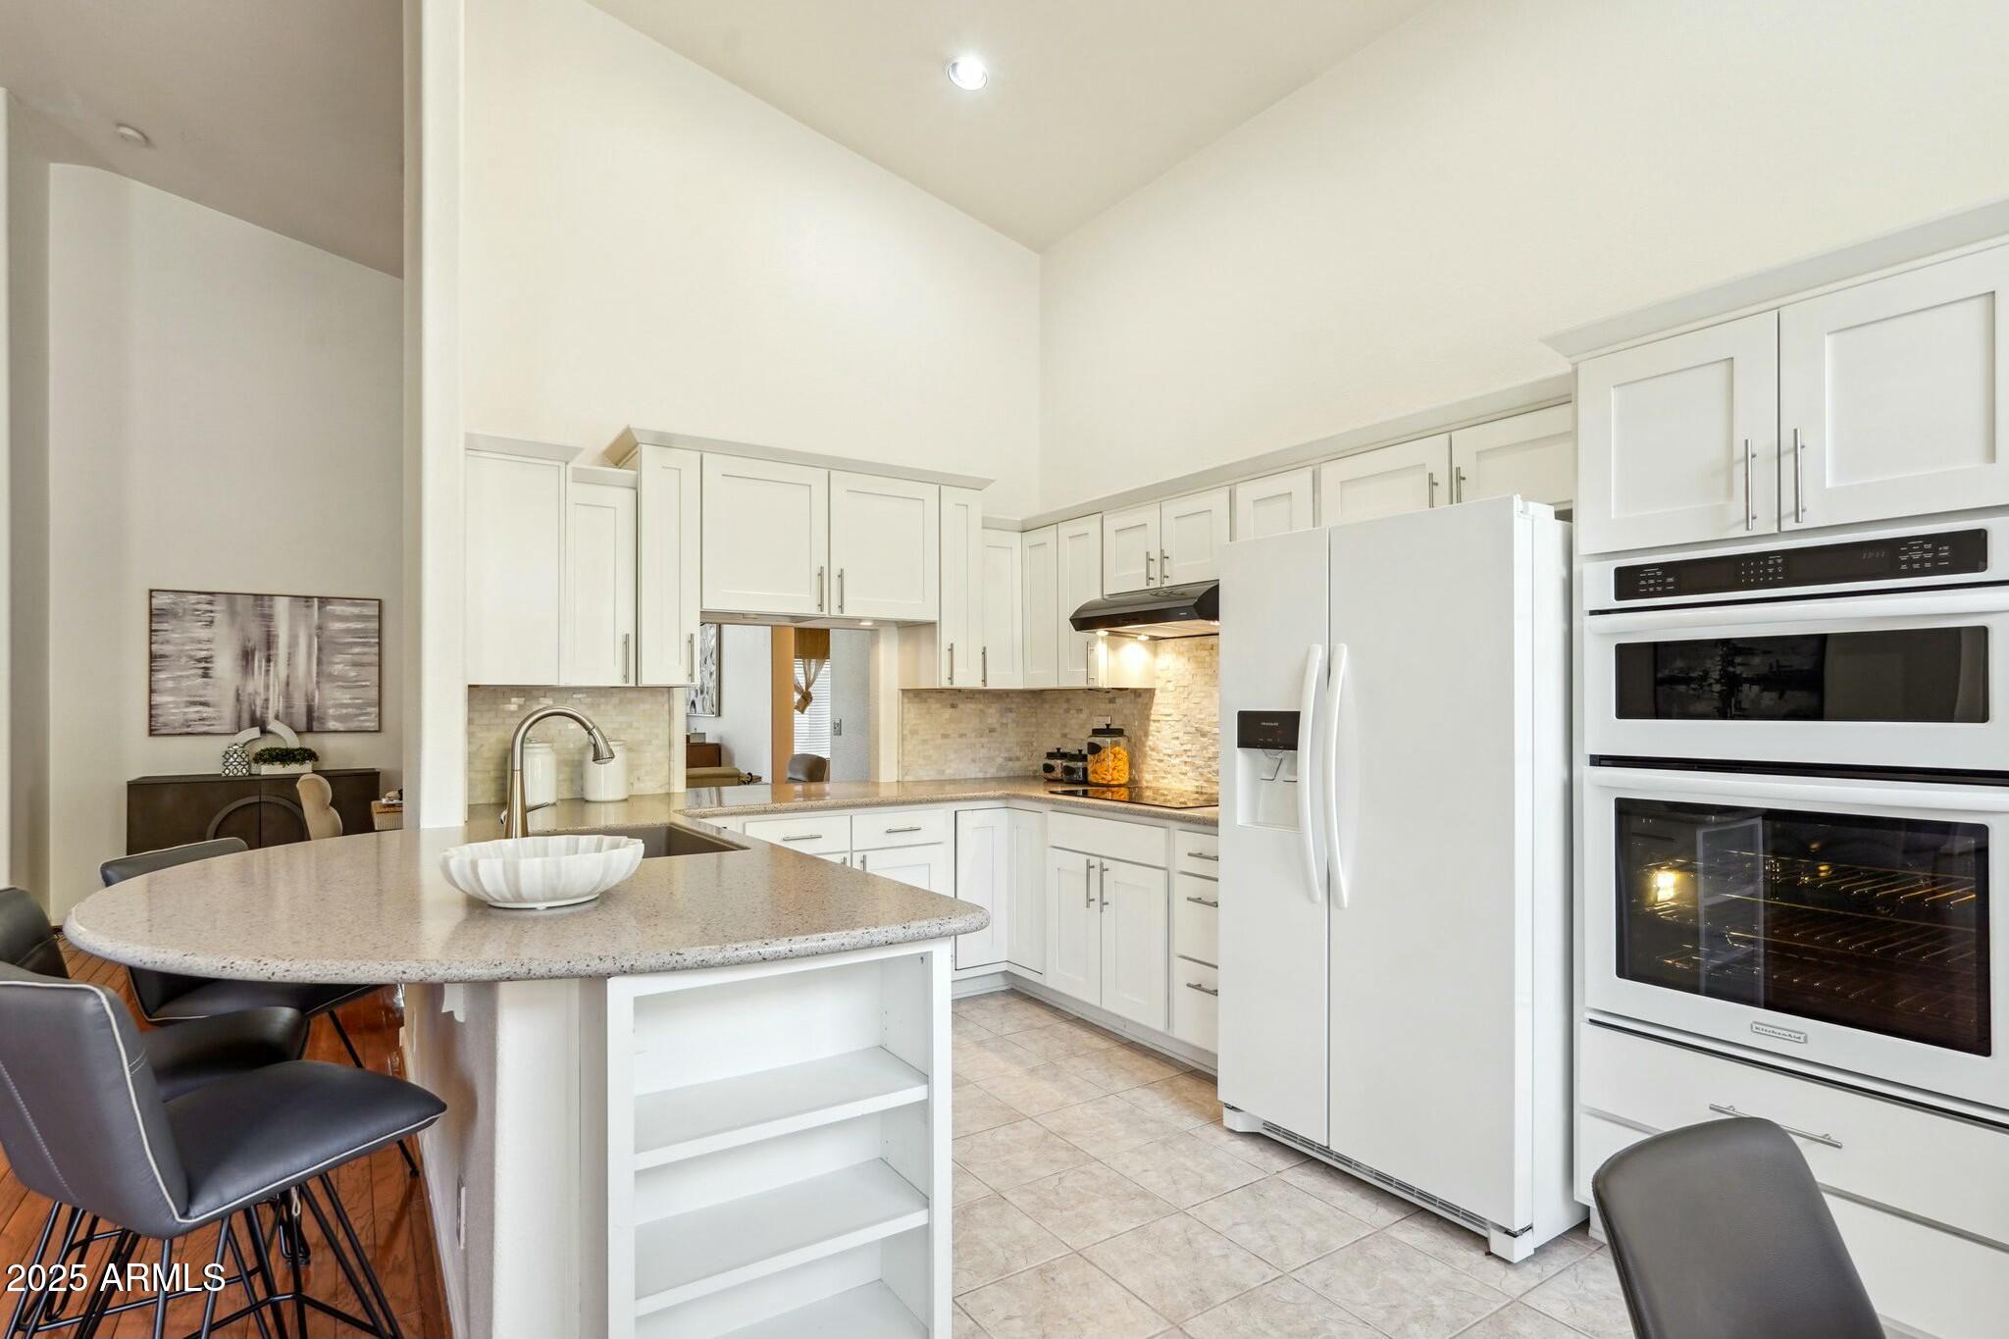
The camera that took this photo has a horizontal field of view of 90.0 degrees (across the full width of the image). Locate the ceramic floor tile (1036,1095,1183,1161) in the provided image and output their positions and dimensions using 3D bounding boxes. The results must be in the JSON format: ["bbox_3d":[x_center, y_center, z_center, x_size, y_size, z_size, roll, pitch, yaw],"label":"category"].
[{"bbox_3d":[0.317,1.418,3.114,0.336,0.010,0.336,1,-2,-34],"label":"ceramic floor tile"}]

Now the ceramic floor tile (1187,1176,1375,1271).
[{"bbox_3d":[0.695,1.399,2.540,0.335,0.010,0.335,1,-2,-34],"label":"ceramic floor tile"}]

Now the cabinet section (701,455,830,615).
[{"bbox_3d":[-1.061,-0.522,4.213,0.537,0.613,0.380,1,-2,-34],"label":"cabinet section"}]

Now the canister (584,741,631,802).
[{"bbox_3d":[-1.589,0.408,4.013,0.180,0.244,0.180,1,-2,-34],"label":"canister"}]

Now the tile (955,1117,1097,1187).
[{"bbox_3d":[0.035,1.409,2.918,0.335,0.010,0.335,1,-2,-34],"label":"tile"}]

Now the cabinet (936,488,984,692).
[{"bbox_3d":[-0.316,-0.365,4.759,0.243,0.912,0.415,1,-2,-34],"label":"cabinet"}]

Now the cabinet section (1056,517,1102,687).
[{"bbox_3d":[0.461,-0.287,4.558,0.320,0.751,0.326,1,-2,-34],"label":"cabinet section"}]

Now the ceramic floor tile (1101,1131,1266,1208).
[{"bbox_3d":[0.507,1.407,2.823,0.335,0.010,0.335,1,-2,-34],"label":"ceramic floor tile"}]

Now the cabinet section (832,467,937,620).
[{"bbox_3d":[-0.618,-0.516,4.513,0.534,0.613,0.380,1,-2,-34],"label":"cabinet section"}]

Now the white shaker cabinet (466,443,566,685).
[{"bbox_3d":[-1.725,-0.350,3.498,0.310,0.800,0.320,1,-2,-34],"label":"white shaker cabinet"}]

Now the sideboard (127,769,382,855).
[{"bbox_3d":[-4.367,1.069,5.912,1.172,0.860,0.450,1,-1,-34],"label":"sideboard"}]

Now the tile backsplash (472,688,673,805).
[{"bbox_3d":[-1.748,0.292,4.003,0.839,0.456,0.015,1,-1,-34],"label":"tile backsplash"}]

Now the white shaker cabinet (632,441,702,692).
[{"bbox_3d":[-1.394,-0.392,4.032,0.246,0.925,0.330,1,-1,-34],"label":"white shaker cabinet"}]

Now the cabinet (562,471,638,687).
[{"bbox_3d":[-1.631,-0.340,3.906,0.300,0.800,0.320,1,-2,-34],"label":"cabinet"}]

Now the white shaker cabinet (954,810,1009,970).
[{"bbox_3d":[-0.267,0.956,4.629,0.278,0.720,0.600,1,-1,-34],"label":"white shaker cabinet"}]

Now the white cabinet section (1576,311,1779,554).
[{"bbox_3d":[1.740,-0.507,2.420,0.598,0.460,0.402,1,-2,-34],"label":"white cabinet section"}]

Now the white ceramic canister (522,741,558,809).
[{"bbox_3d":[-1.809,0.400,3.860,0.168,0.243,0.168,1,-2,-34],"label":"white ceramic canister"}]

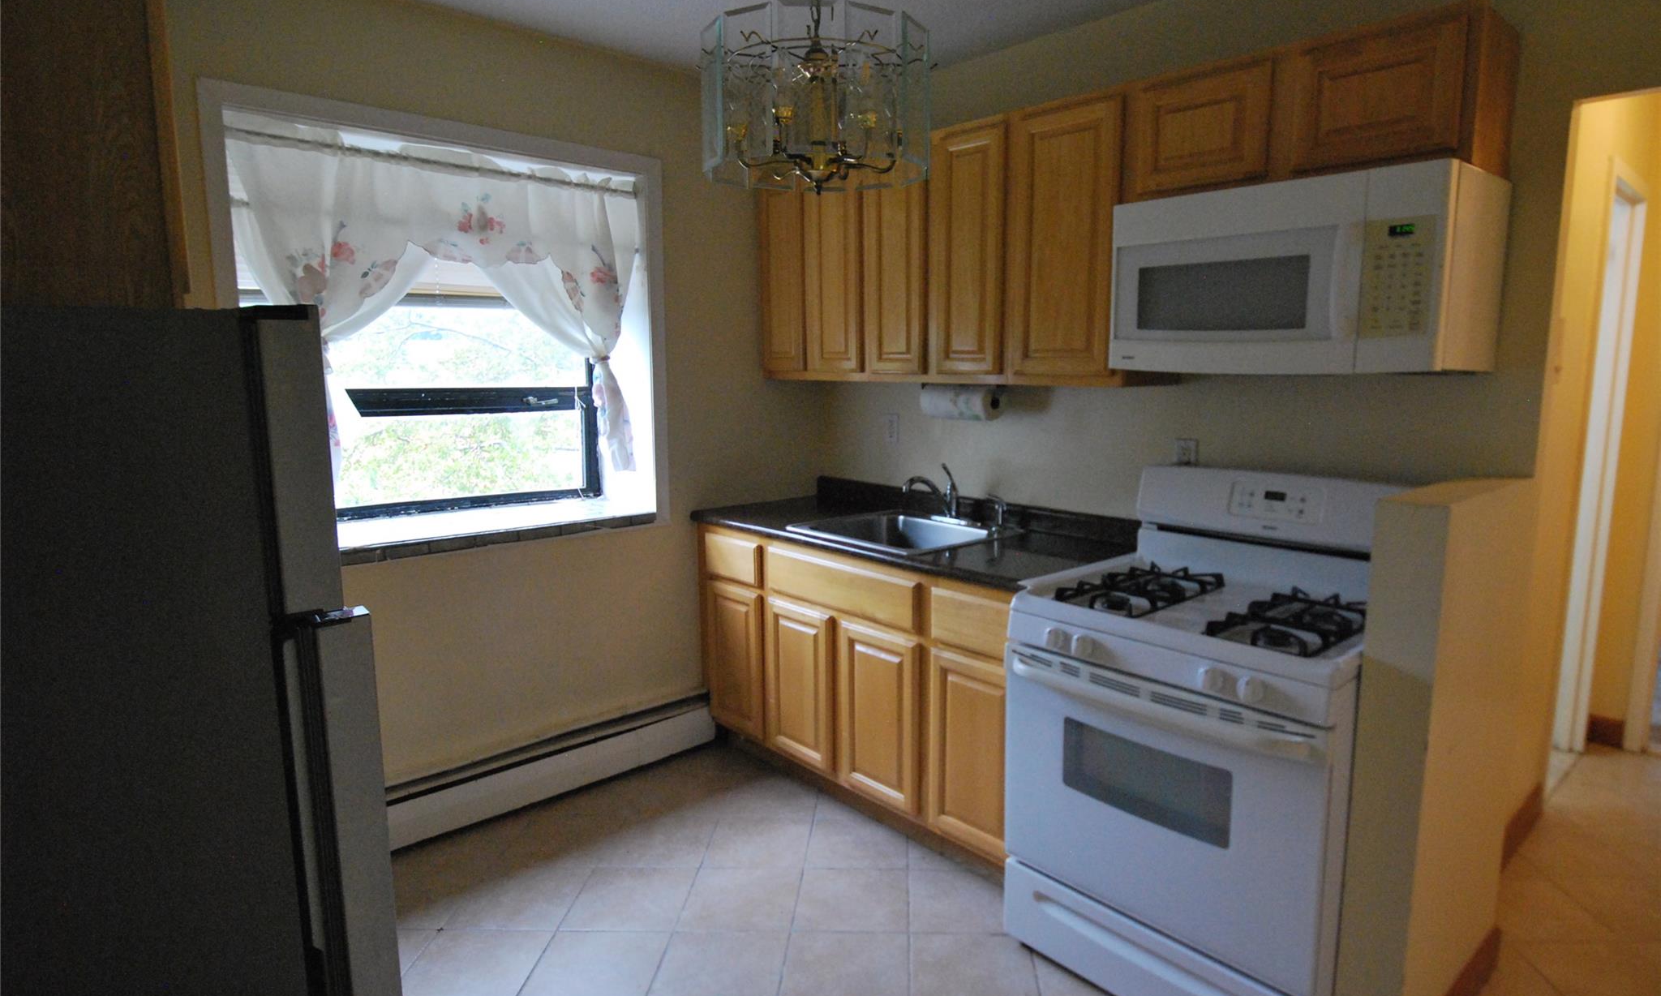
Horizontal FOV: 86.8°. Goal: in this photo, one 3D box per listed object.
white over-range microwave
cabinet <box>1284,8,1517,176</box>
[{"bbox_3d":[1.131,-0.522,2.151,0.405,0.413,0.748,-8,12,-42],"label":"white over-range microwave"},{"bbox_3d":[1.282,-0.867,1.986,0.325,0.310,0.380,-8,12,-42],"label":"cabinet"}]

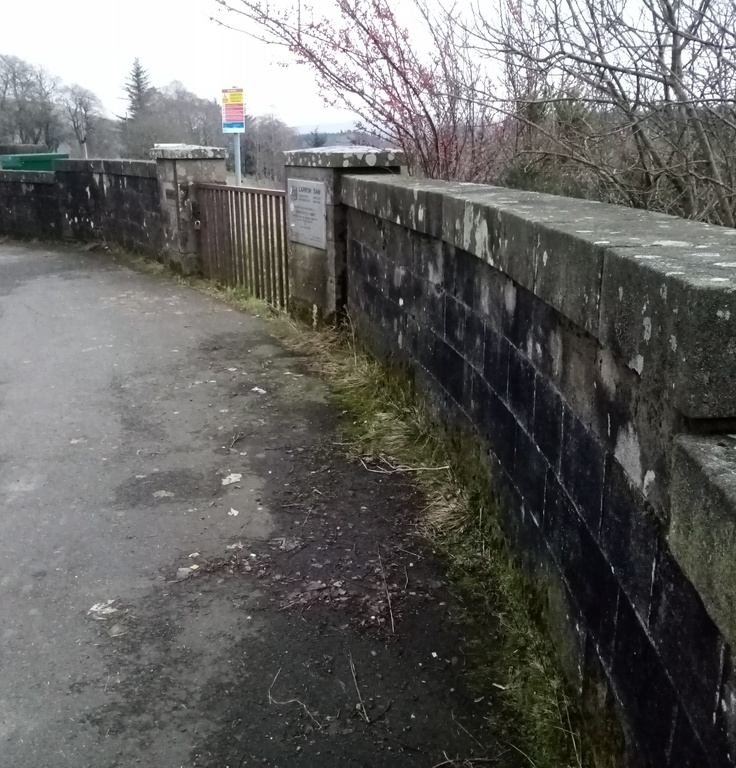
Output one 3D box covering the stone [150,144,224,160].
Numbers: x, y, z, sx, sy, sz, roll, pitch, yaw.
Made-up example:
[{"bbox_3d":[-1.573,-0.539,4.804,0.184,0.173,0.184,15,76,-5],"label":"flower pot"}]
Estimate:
[{"bbox_3d":[-2.715,-3.489,11.600,0.910,0.200,0.910,-11,20,-33],"label":"stone"}]

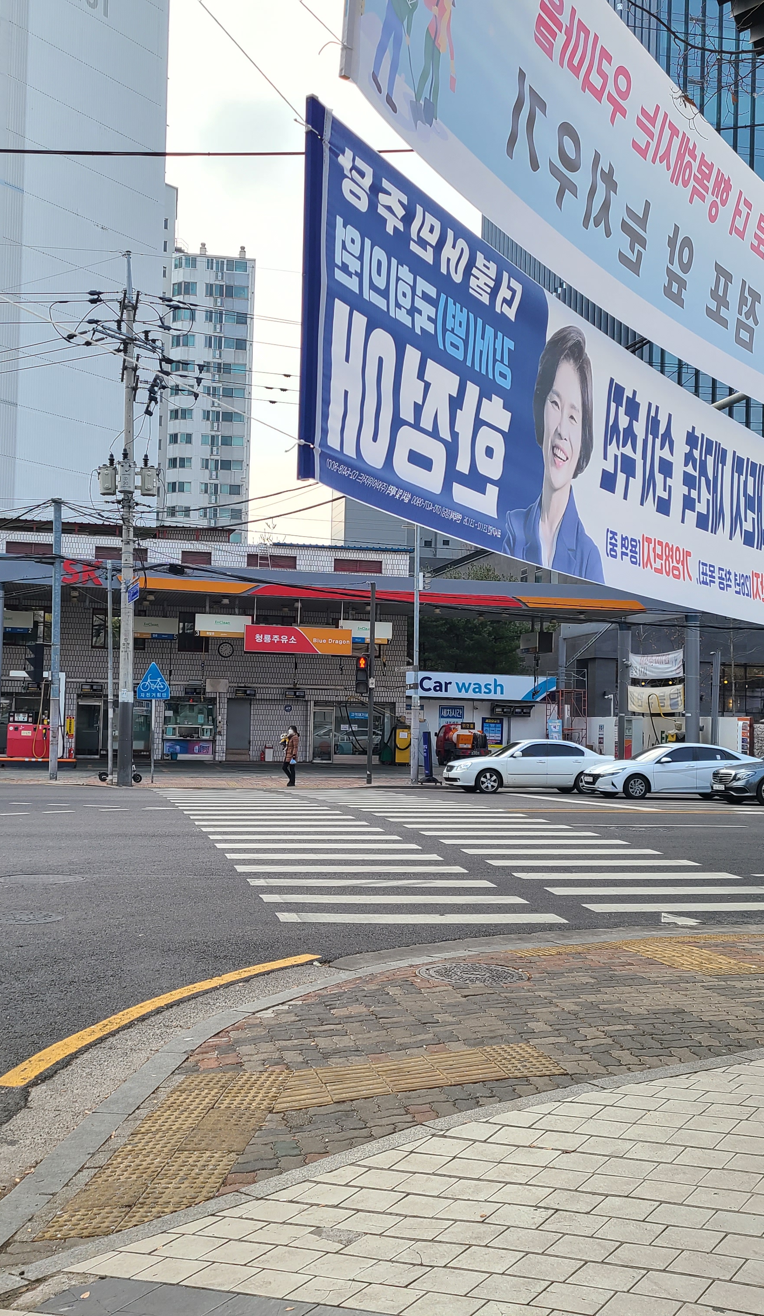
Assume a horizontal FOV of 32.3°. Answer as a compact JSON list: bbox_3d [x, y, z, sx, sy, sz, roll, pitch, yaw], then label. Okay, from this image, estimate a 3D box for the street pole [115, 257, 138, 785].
[{"bbox_3d":[-7.194,-4.013,37.412,0.420,15.245,0.420,1,-3,0],"label":"street pole"}]

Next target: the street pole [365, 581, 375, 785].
[{"bbox_3d":[-0.288,0.714,37.501,0.150,5.735,0.150,2,-2,-13],"label":"street pole"}]

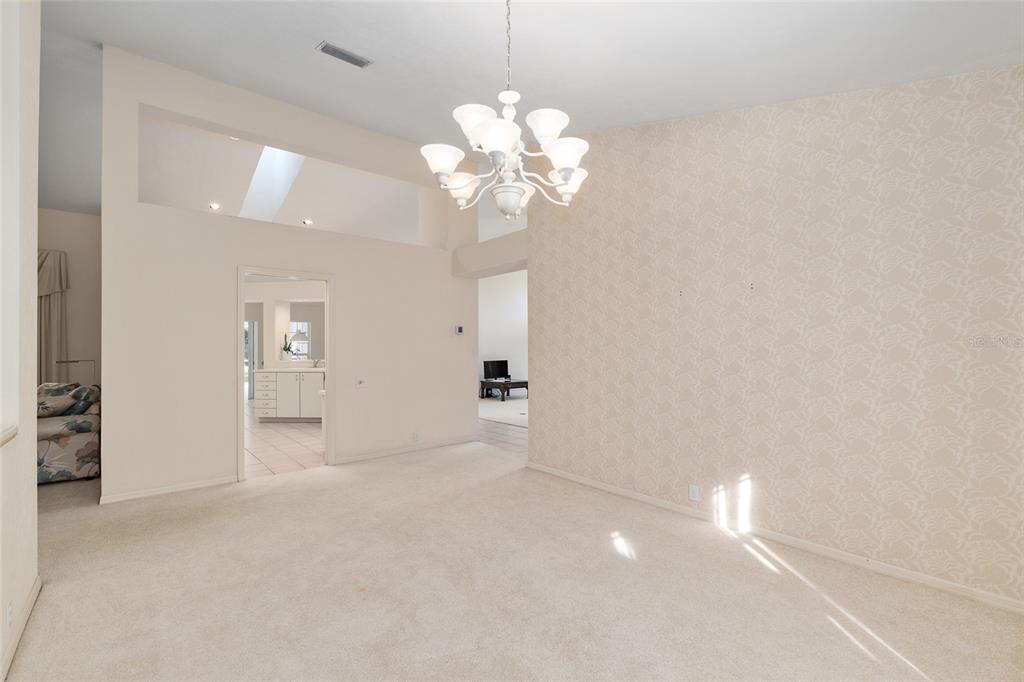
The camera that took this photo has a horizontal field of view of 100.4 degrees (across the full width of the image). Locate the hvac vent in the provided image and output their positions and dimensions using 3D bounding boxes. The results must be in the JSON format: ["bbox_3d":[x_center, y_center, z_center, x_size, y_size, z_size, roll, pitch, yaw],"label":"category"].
[{"bbox_3d":[-1.225,-2.109,3.142,0.350,0.020,0.200,1,12,-37],"label":"hvac vent"}]

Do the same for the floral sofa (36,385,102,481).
[{"bbox_3d":[-5.081,0.920,4.780,0.920,0.920,1.900,0,0,-36],"label":"floral sofa"}]

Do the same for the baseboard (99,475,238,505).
[{"bbox_3d":[-3.074,1.344,3.881,0.983,0.072,0.016,0,0,-36],"label":"baseboard"}]

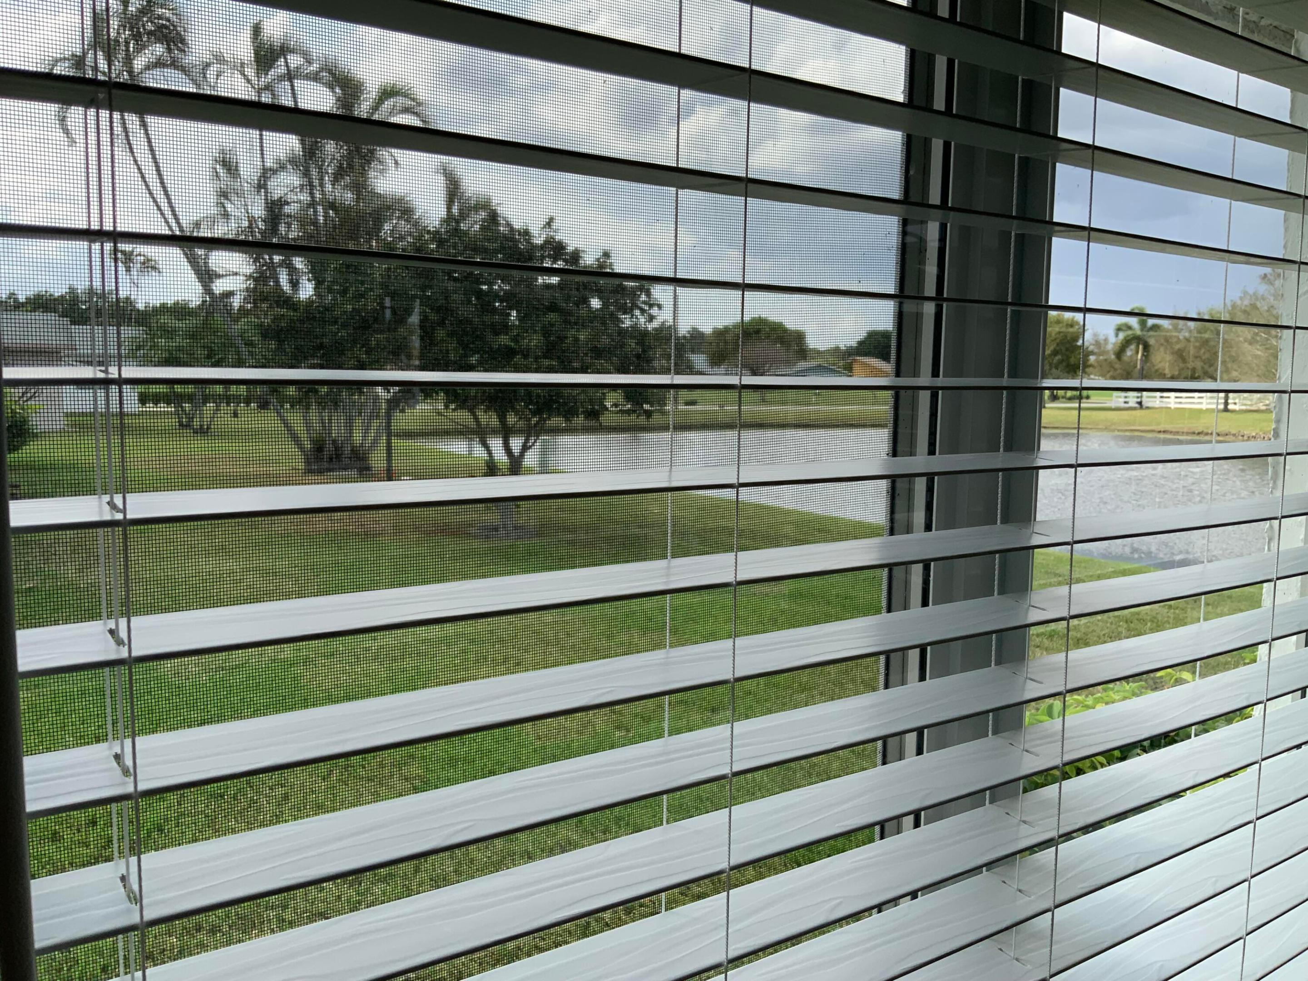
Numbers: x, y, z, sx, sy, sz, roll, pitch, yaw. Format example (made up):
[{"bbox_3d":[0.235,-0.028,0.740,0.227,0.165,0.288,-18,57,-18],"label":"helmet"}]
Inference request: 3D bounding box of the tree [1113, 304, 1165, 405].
[{"bbox_3d":[37.653,-10.384,85.000,4.100,7.900,4.100,4,7,24],"label":"tree"}]

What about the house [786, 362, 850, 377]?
[{"bbox_3d":[22.032,-15.597,150.000,9.500,4.200,11.000,-1,6,-14],"label":"house"}]

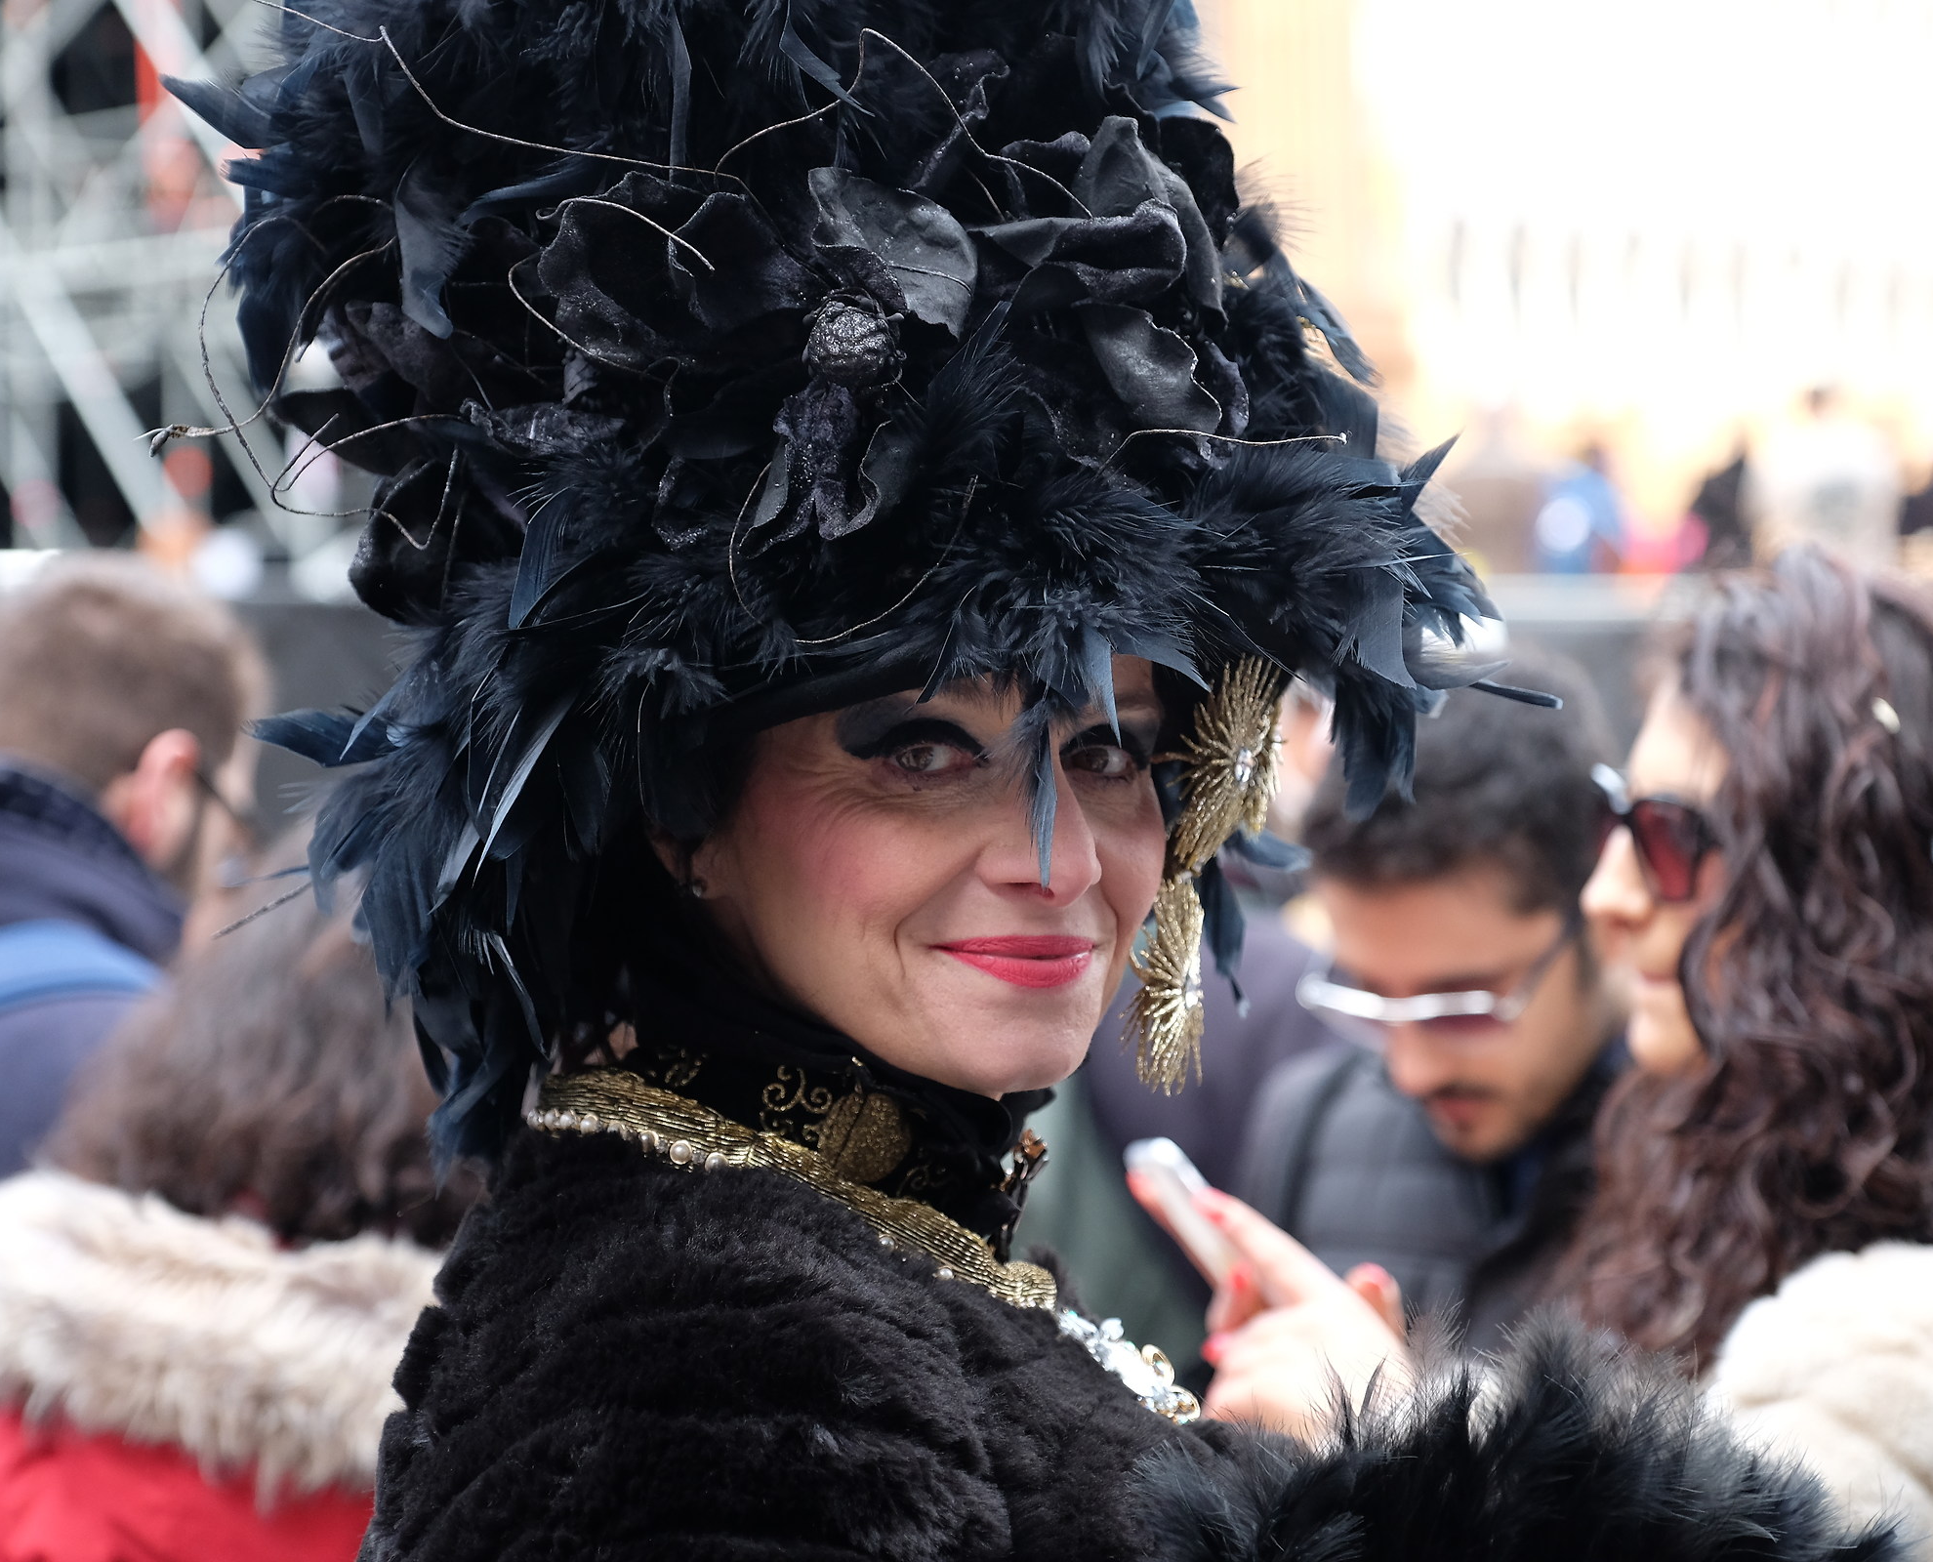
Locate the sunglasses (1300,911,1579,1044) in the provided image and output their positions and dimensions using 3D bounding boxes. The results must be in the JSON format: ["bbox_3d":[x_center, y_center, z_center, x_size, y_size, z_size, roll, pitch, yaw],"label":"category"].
[{"bbox_3d":[0.282,0.099,2.765,0.140,0.045,0.145,3,38,24],"label":"sunglasses"}]

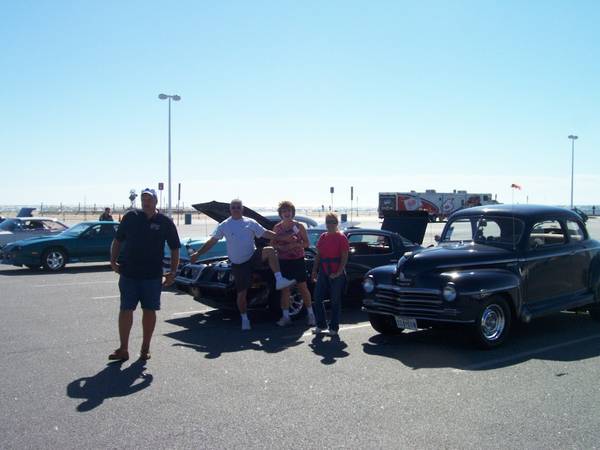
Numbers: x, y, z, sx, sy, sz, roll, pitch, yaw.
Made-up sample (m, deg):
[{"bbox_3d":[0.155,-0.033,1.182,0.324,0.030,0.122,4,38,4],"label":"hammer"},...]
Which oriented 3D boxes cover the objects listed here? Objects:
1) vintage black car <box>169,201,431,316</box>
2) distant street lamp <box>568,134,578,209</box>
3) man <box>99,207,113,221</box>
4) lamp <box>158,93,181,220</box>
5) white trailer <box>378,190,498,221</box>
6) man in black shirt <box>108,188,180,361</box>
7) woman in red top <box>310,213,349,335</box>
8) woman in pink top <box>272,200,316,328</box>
[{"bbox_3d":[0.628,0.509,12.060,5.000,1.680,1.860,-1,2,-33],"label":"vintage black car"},{"bbox_3d":[38.435,-6.812,102.465,0.650,11.650,2.100,1,2,44],"label":"distant street lamp"},{"bbox_3d":[-6.669,0.194,25.013,0.380,1.660,0.520,1,2,30],"label":"man"},{"bbox_3d":[-11.625,-5.841,64.871,0.650,11.650,2.100,1,2,44],"label":"lamp"},{"bbox_3d":[16.313,-2.200,86.367,16.800,3.500,2.600,-1,2,-40],"label":"white trailer"},{"bbox_3d":[-1.718,0.528,8.019,0.760,1.850,0.450,0,1,-6],"label":"man in black shirt"},{"bbox_3d":[0.398,0.630,9.628,0.520,1.560,0.360,0,1,5],"label":"woman in red top"},{"bbox_3d":[-0.078,0.533,10.240,0.590,1.730,0.450,0,1,9],"label":"woman in pink top"}]

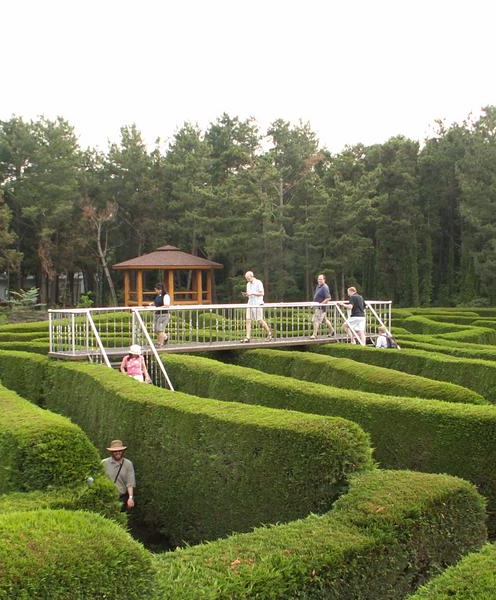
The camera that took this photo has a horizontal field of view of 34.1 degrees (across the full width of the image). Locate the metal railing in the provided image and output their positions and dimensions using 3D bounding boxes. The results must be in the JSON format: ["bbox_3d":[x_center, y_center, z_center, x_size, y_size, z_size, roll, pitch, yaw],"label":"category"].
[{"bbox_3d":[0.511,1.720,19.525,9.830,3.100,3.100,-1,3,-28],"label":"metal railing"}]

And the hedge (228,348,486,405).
[{"bbox_3d":[2.143,2.608,17.225,1.680,2.320,8.880,-1,3,-25],"label":"hedge"}]

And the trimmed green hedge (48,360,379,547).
[{"bbox_3d":[-1.882,2.721,14.577,1.550,2.320,10.870,-2,3,-37],"label":"trimmed green hedge"}]

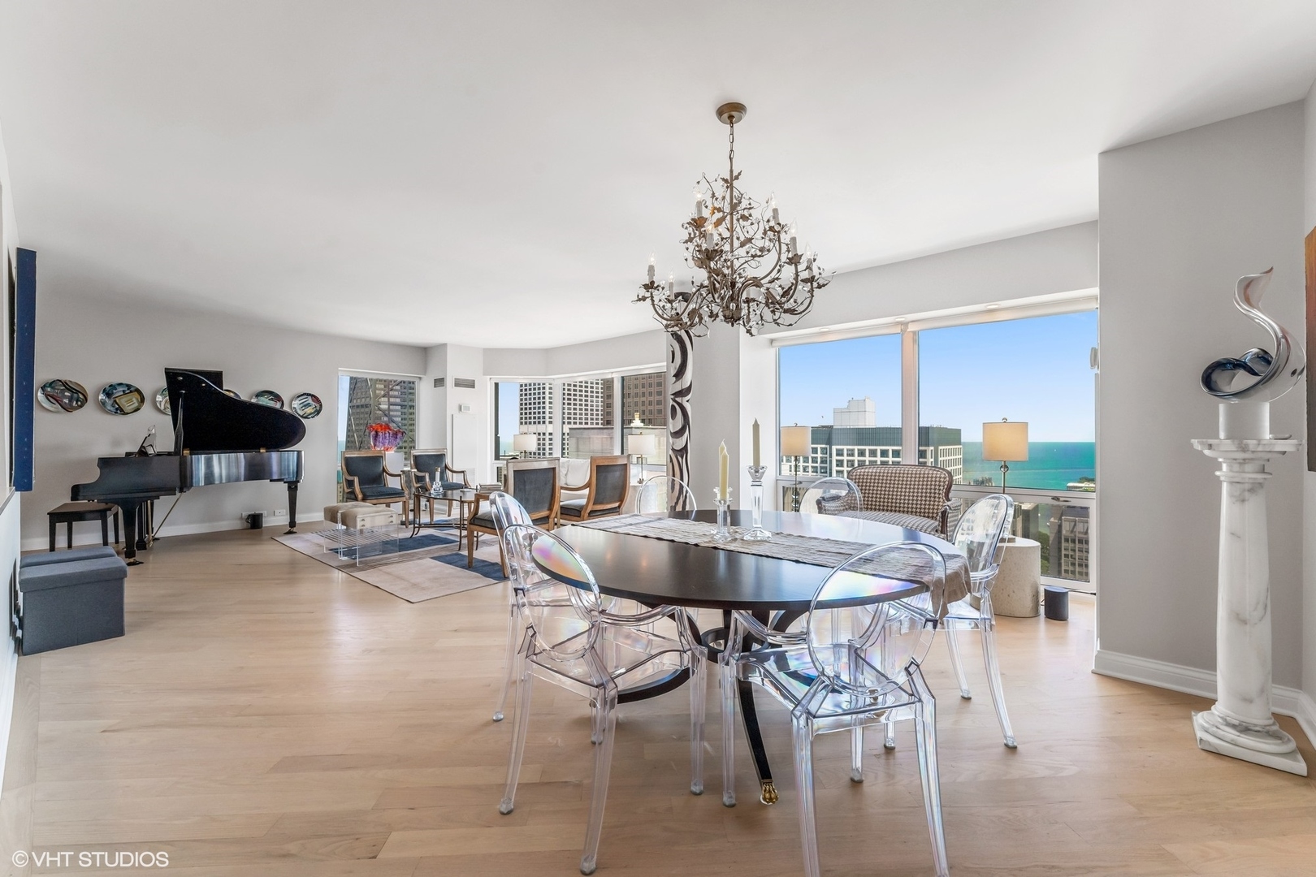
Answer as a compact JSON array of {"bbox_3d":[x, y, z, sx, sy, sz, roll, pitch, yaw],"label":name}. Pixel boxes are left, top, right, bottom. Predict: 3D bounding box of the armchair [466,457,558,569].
[{"bbox_3d":[-1.330,0.685,4.720,0.630,1.000,0.600,0,0,37],"label":"armchair"}]

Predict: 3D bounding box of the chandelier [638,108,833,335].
[{"bbox_3d":[0.325,-0.964,2.280,0.850,0.990,0.850,0,0,0],"label":"chandelier"}]

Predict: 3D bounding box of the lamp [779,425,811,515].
[{"bbox_3d":[1.250,0.283,4.630,0.265,0.860,0.265,0,0,38],"label":"lamp"}]

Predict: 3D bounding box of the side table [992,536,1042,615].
[{"bbox_3d":[2.420,0.955,3.610,0.470,0.480,0.470,0,0,38],"label":"side table"}]

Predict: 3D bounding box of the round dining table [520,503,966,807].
[{"bbox_3d":[0.372,0.816,2.300,1.810,0.740,1.810,0,0,0],"label":"round dining table"}]

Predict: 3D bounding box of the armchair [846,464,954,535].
[{"bbox_3d":[1.995,0.710,4.450,1.030,0.940,0.690,0,0,35],"label":"armchair"}]

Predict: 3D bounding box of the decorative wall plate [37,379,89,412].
[{"bbox_3d":[-6.430,-0.462,5.530,0.045,0.360,0.360,0,0,44],"label":"decorative wall plate"}]

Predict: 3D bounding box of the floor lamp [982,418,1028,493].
[{"bbox_3d":[2.420,0.285,3.580,0.265,0.860,0.265,0,0,38],"label":"floor lamp"}]

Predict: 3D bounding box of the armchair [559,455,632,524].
[{"bbox_3d":[-0.720,0.685,5.460,0.610,0.990,0.610,0,0,37],"label":"armchair"}]

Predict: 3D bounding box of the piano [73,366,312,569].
[{"bbox_3d":[-4.948,0.230,5.667,1.820,1.900,1.550,0,0,-40],"label":"piano"}]

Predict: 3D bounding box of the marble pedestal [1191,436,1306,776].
[{"bbox_3d":[2.245,0.594,1.955,0.258,1.172,0.258,0,0,40],"label":"marble pedestal"}]

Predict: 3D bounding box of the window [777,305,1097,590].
[{"bbox_3d":[2.330,0.085,4.710,2.630,2.190,0.120,0,0,37],"label":"window"}]

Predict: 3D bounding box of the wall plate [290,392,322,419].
[{"bbox_3d":[-4.920,-0.457,7.190,0.050,0.375,0.375,0,0,41],"label":"wall plate"}]

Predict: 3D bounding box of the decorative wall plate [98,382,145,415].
[{"bbox_3d":[-6.090,-0.459,5.830,0.050,0.375,0.375,0,0,41],"label":"decorative wall plate"}]

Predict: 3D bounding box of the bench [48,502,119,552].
[{"bbox_3d":[-5.850,0.940,5.250,0.400,0.480,0.950,0,0,-40],"label":"bench"}]

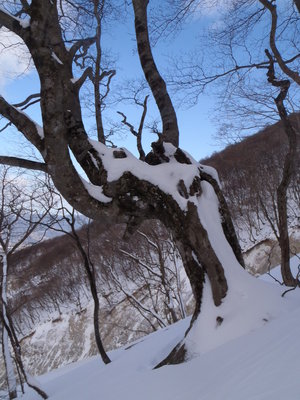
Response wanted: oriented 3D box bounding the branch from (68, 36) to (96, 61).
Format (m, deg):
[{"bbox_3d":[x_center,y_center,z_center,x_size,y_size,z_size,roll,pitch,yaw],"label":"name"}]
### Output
[{"bbox_3d":[-0.897,-2.014,4.300,0.370,0.320,0.220,0,-3,0],"label":"branch"}]

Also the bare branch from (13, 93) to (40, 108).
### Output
[{"bbox_3d":[-1.711,-1.384,4.500,0.400,0.220,0.200,0,-3,0],"label":"bare branch"}]

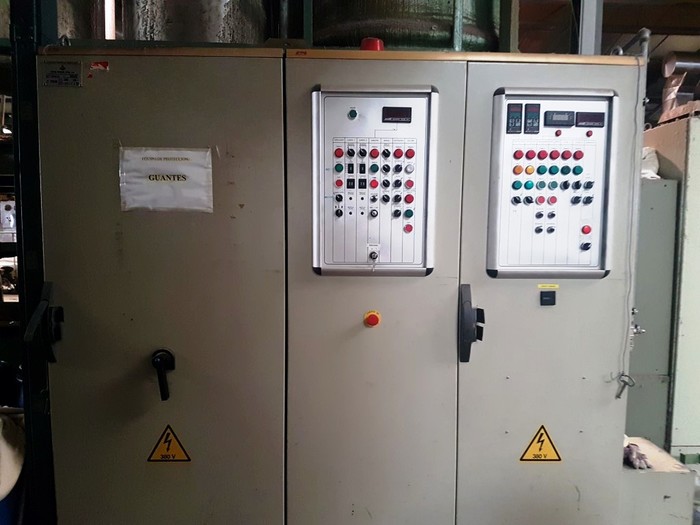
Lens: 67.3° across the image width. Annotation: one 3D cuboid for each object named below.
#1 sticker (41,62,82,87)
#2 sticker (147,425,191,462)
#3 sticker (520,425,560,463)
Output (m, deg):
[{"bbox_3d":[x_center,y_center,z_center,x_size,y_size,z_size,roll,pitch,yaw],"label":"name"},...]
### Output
[{"bbox_3d":[-0.934,-0.611,1.708,0.117,0.074,0.008,0,5,-1],"label":"sticker"},{"bbox_3d":[-0.628,0.631,1.828,0.145,0.132,0.008,0,5,-1],"label":"sticker"},{"bbox_3d":[0.678,0.641,1.860,0.148,0.133,0.008,0,5,-1],"label":"sticker"}]

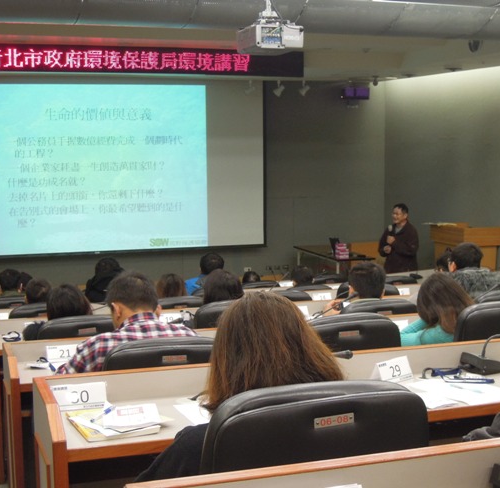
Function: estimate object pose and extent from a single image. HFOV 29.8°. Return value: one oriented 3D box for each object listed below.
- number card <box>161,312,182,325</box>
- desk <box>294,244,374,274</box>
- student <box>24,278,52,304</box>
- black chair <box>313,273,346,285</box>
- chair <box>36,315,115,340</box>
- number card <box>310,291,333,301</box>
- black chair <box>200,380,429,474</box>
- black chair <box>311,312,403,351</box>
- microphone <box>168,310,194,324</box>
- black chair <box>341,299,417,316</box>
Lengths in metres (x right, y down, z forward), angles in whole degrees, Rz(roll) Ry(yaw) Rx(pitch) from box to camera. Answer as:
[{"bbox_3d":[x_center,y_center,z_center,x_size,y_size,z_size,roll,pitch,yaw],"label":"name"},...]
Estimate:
[{"bbox_3d":[-0.493,0.486,5.834,0.160,0.080,0.070,-3,7,-18],"label":"number card"},{"bbox_3d":[1.283,0.506,14.567,0.590,0.740,1.790,-2,7,-16],"label":"desk"},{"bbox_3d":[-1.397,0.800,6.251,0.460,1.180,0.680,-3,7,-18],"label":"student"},{"bbox_3d":[0.749,0.832,9.835,0.580,1.020,0.620,-2,7,-16],"label":"black chair"},{"bbox_3d":[-0.862,0.846,4.818,0.520,1.020,0.600,-3,7,-18],"label":"chair"},{"bbox_3d":[0.572,0.422,7.412,0.155,0.077,0.070,-2,7,-16],"label":"number card"},{"bbox_3d":[0.065,0.772,2.147,0.520,1.020,0.600,-3,7,-22],"label":"black chair"},{"bbox_3d":[0.310,0.767,3.872,0.580,1.020,0.620,-2,7,-16],"label":"black chair"},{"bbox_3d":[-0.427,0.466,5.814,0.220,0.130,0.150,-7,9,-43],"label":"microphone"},{"bbox_3d":[0.659,0.775,5.416,0.580,1.020,0.620,-2,7,-16],"label":"black chair"}]

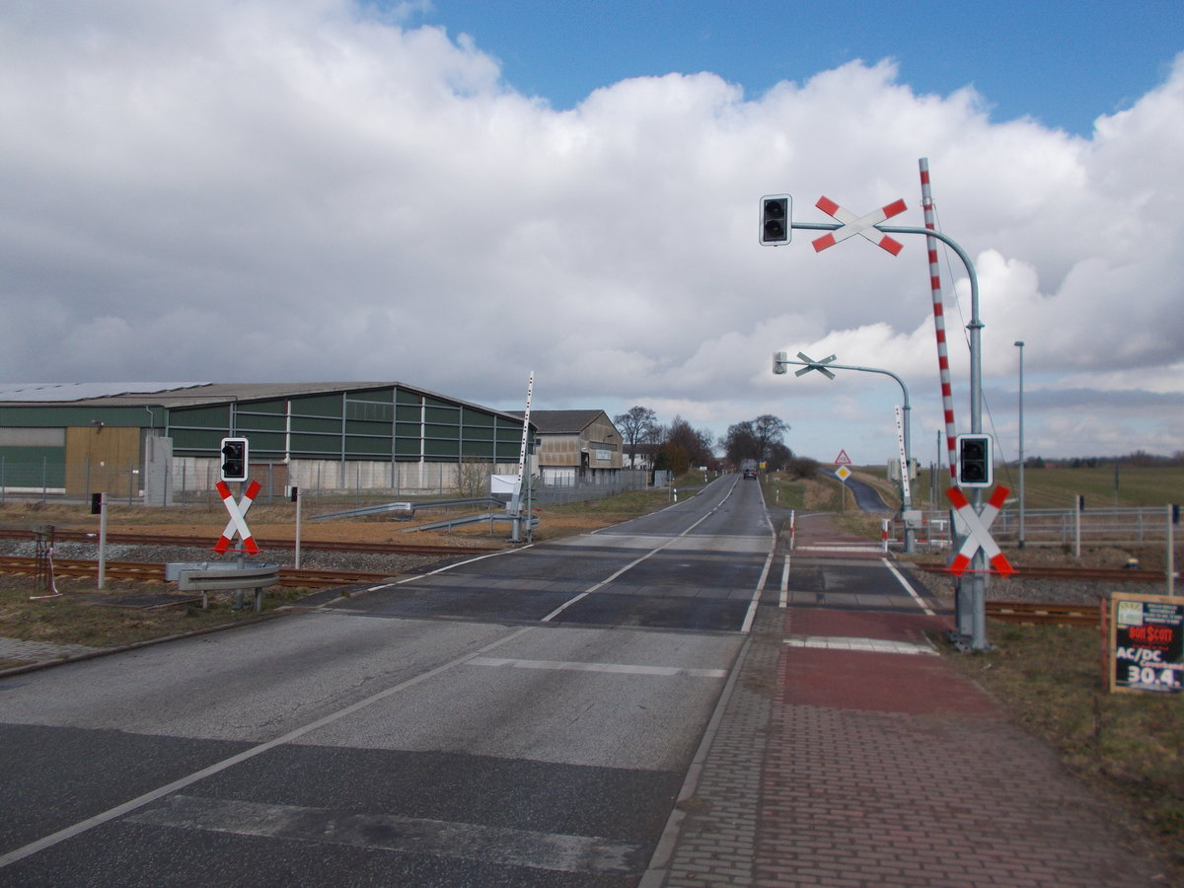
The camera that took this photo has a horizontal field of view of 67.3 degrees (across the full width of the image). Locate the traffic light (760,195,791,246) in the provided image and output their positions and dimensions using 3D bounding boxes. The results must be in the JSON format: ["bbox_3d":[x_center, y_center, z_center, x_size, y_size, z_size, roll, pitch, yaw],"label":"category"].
[{"bbox_3d":[2.531,-3.081,12.250,0.455,0.695,0.330,0,-2,16],"label":"traffic light"}]

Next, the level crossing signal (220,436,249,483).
[{"bbox_3d":[-5.654,0.257,14.050,0.455,0.695,0.330,1,-2,6],"label":"level crossing signal"}]

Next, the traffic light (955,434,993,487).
[{"bbox_3d":[4.944,0.219,11.500,0.455,0.695,0.330,0,-2,16],"label":"traffic light"}]

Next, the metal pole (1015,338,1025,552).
[{"bbox_3d":[13.321,0.031,27.600,0.300,6.400,0.220,1,-2,-14],"label":"metal pole"}]

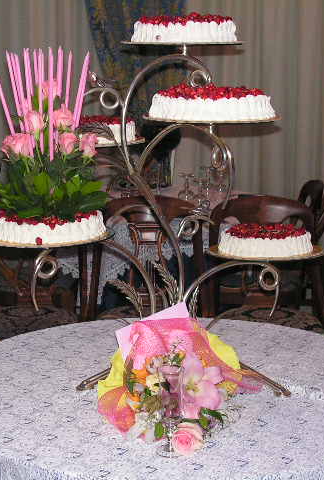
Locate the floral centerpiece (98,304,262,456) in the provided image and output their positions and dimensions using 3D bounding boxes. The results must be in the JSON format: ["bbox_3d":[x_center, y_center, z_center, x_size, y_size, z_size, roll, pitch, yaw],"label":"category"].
[{"bbox_3d":[0.020,0.258,1.926,0.320,0.170,0.380,0,10,0],"label":"floral centerpiece"}]

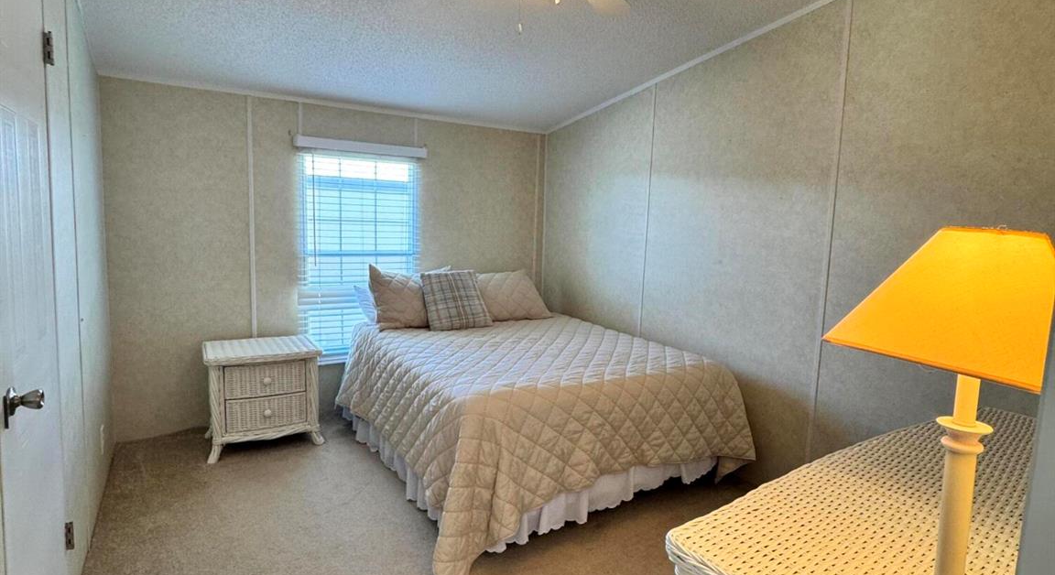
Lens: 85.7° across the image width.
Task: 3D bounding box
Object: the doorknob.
[{"bbox_3d":[-1.202,0.279,1.363,0.060,0.068,0.065,-1,7,-30],"label":"doorknob"}]

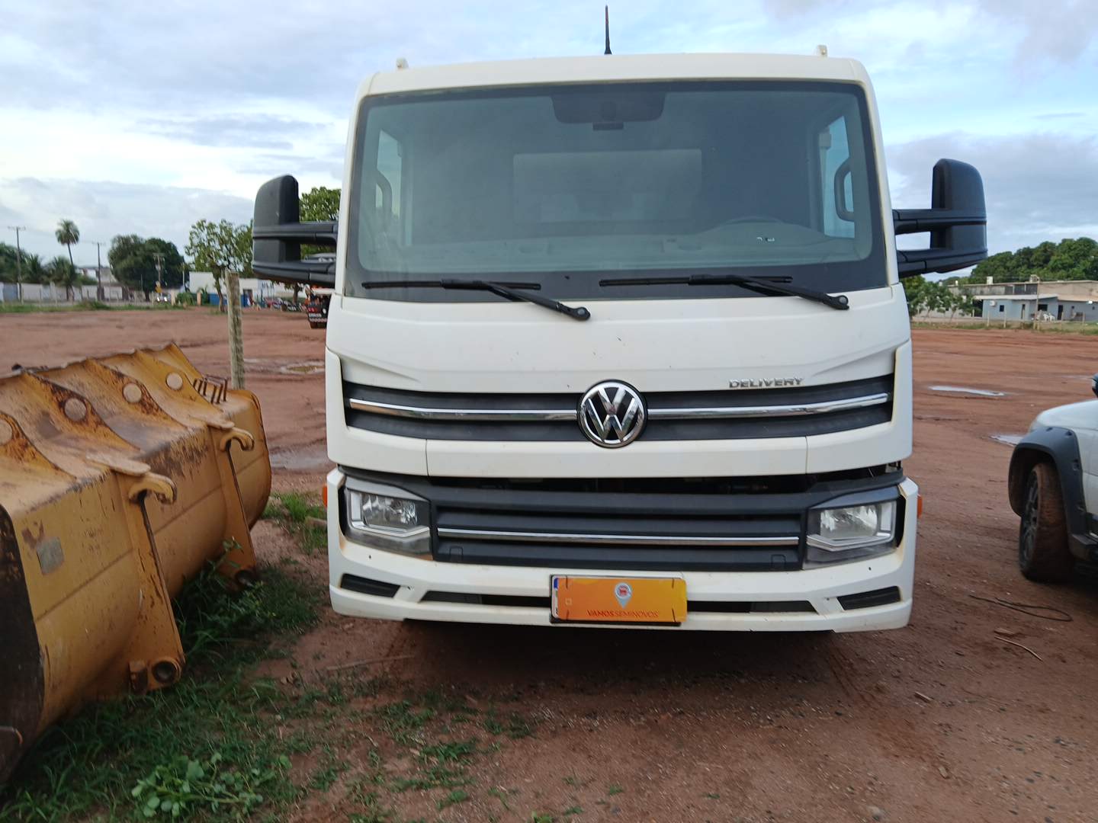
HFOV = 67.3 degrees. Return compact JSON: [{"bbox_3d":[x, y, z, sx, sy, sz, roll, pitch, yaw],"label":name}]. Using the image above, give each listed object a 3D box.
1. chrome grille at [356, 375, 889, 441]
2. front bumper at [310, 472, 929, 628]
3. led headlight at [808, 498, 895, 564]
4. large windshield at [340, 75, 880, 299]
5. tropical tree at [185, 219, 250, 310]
[{"bbox_3d":[0.205,-0.011,2.591,1.810,0.175,0.210,0,7,3],"label":"chrome grille"},{"bbox_3d":[0.228,0.436,2.700,1.980,0.440,0.400,0,7,3],"label":"front bumper"},{"bbox_3d":[0.980,0.386,2.657,0.333,0.189,0.202,0,7,5],"label":"led headlight"},{"bbox_3d":[0.204,-0.731,2.703,1.770,0.750,0.340,0,7,3],"label":"large windshield"},{"bbox_3d":[-29.595,-13.162,74.000,6.100,8.236,5.800,1,7,0],"label":"tropical tree"}]

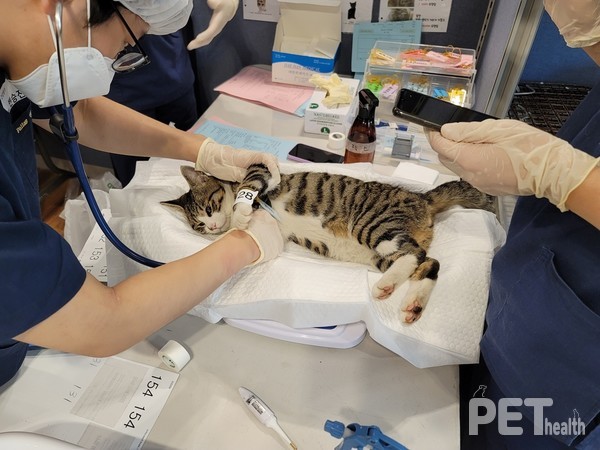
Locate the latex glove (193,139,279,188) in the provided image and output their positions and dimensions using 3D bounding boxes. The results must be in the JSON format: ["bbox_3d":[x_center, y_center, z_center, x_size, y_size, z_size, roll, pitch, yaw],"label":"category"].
[{"bbox_3d":[-0.139,-0.139,0.963,0.180,0.080,0.085,10,43,10],"label":"latex glove"}]

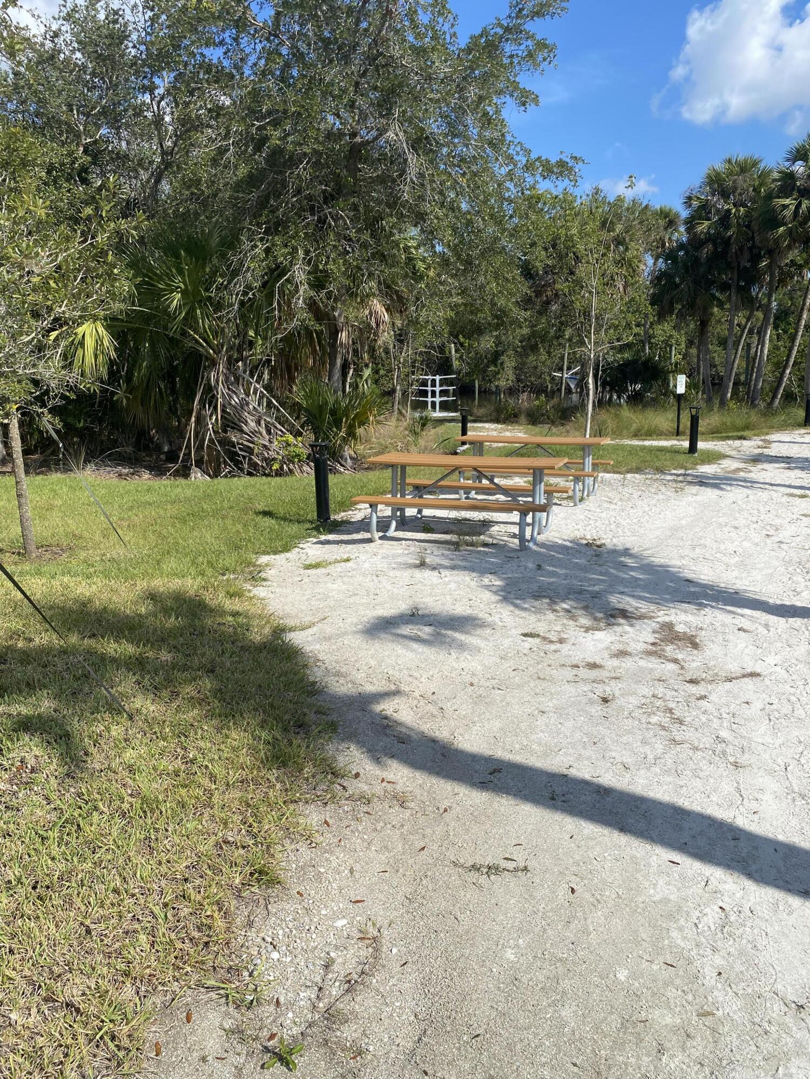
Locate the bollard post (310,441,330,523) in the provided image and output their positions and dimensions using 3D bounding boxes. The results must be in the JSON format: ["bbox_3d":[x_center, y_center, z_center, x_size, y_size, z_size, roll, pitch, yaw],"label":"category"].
[{"bbox_3d":[-0.924,-0.638,9.098,0.220,0.880,0.220,-1,12,0],"label":"bollard post"}]

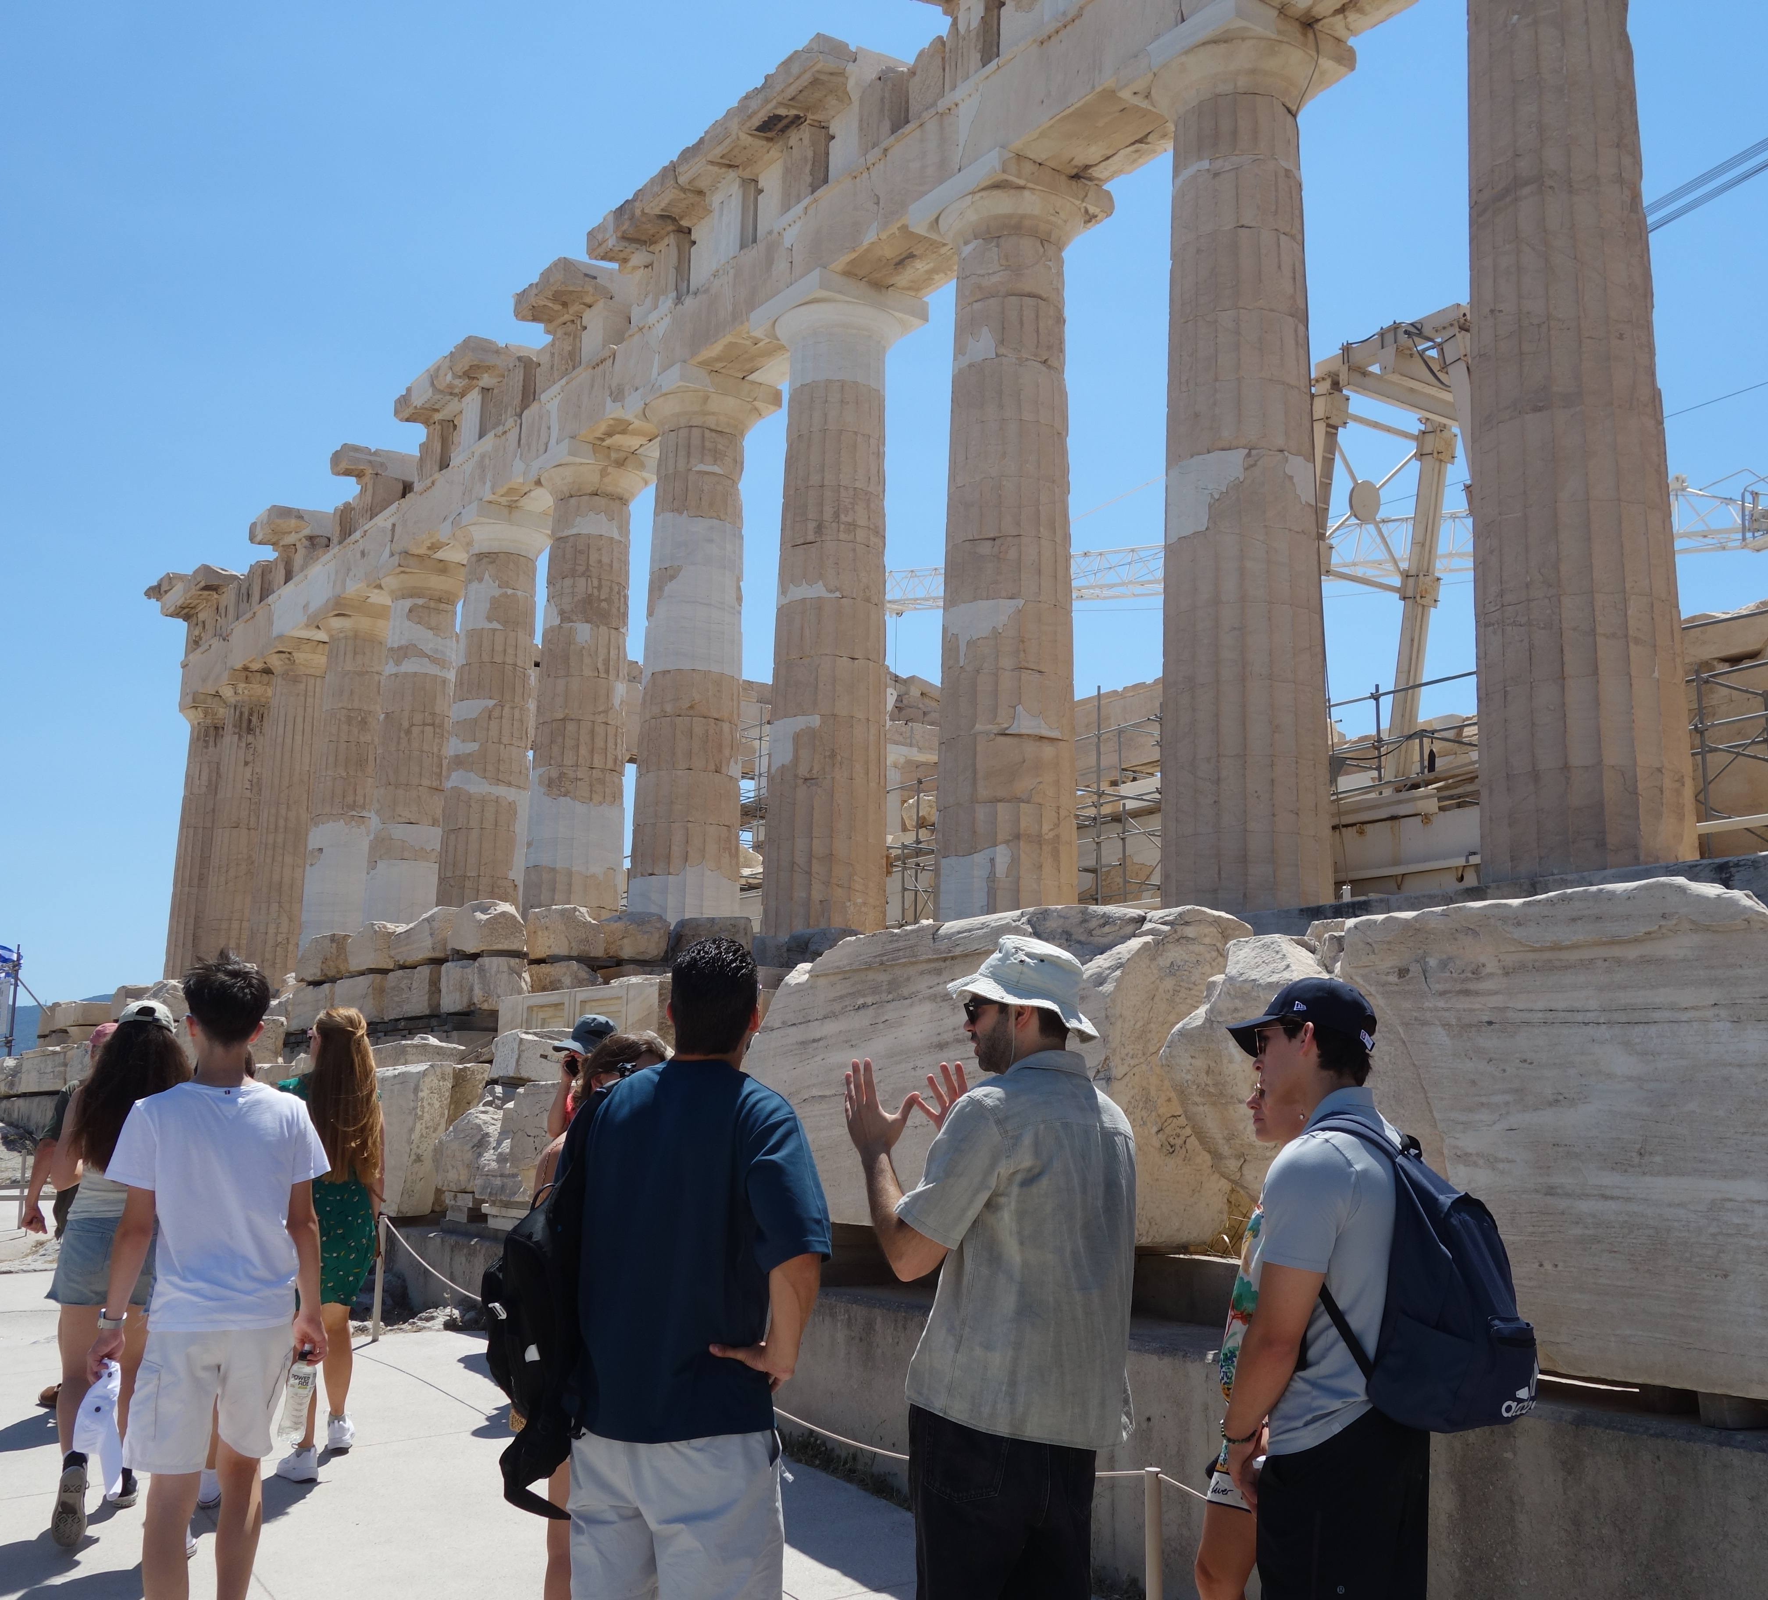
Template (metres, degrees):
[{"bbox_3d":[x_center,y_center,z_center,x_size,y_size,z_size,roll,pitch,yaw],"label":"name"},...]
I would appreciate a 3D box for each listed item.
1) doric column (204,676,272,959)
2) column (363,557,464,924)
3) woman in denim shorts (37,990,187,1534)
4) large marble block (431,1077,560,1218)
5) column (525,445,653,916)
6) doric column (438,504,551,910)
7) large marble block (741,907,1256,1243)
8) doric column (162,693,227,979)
[{"bbox_3d":[-18.110,1.595,52.797,2.020,10.430,2.020,8,-13,-34],"label":"doric column"},{"bbox_3d":[-10.692,-0.191,42.410,2.020,10.430,2.020,8,-13,-34],"label":"column"},{"bbox_3d":[-2.508,1.492,6.102,0.500,1.680,0.650,6,-11,-28],"label":"woman in denim shorts"},{"bbox_3d":[-2.213,2.137,11.671,0.750,0.820,1.150,8,-12,-34],"label":"large marble block"},{"bbox_3d":[-5.747,-1.382,35.485,2.020,10.430,2.020,8,-13,-34],"label":"column"},{"bbox_3d":[-8.209,-0.947,38.972,2.020,10.430,2.020,8,-12,-34],"label":"doric column"},{"bbox_3d":[0.372,1.218,8.392,0.770,1.370,3.000,8,-12,-34],"label":"large marble block"},{"bbox_3d":[-20.211,1.932,55.732,2.080,10.430,2.080,8,-12,-34],"label":"doric column"}]

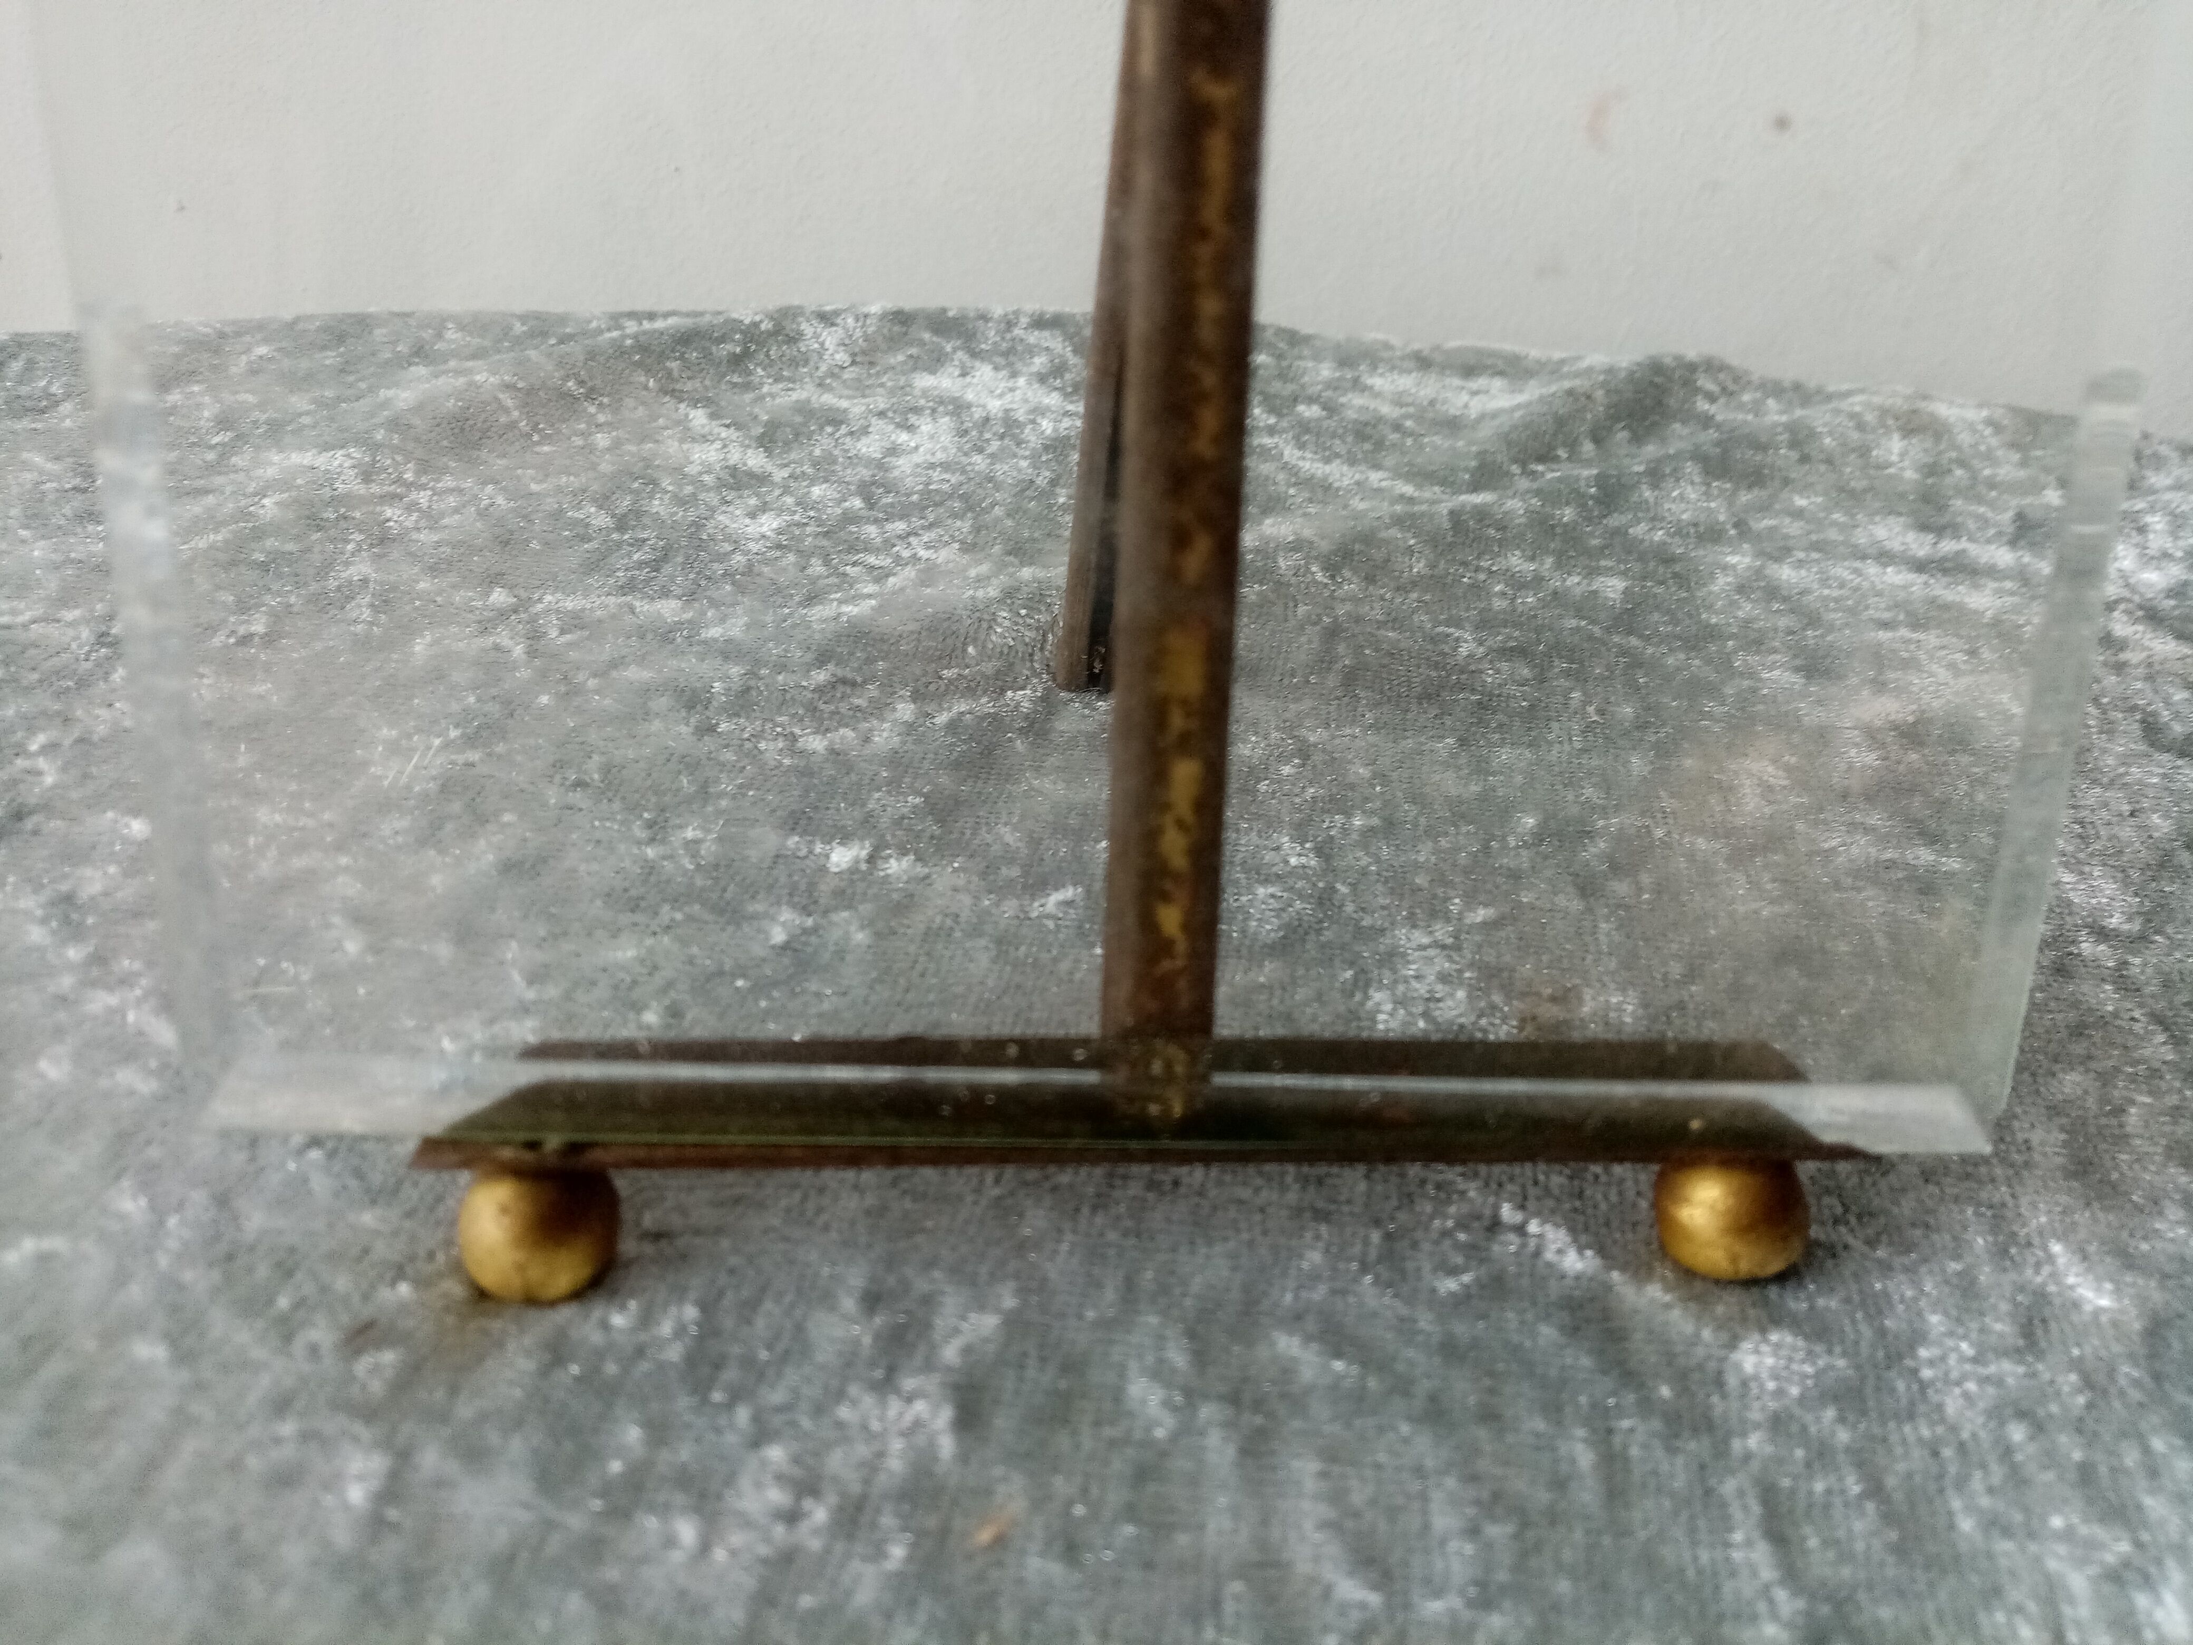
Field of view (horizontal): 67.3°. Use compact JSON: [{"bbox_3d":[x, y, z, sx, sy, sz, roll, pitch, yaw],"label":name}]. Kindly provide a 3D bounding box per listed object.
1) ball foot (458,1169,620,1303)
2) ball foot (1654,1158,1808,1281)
[{"bbox_3d":[-0.053,0.038,0.155,0.014,0.014,0.014,4,36,3],"label":"ball foot"},{"bbox_3d":[0.062,0.037,0.162,0.014,0.014,0.014,4,36,3],"label":"ball foot"}]

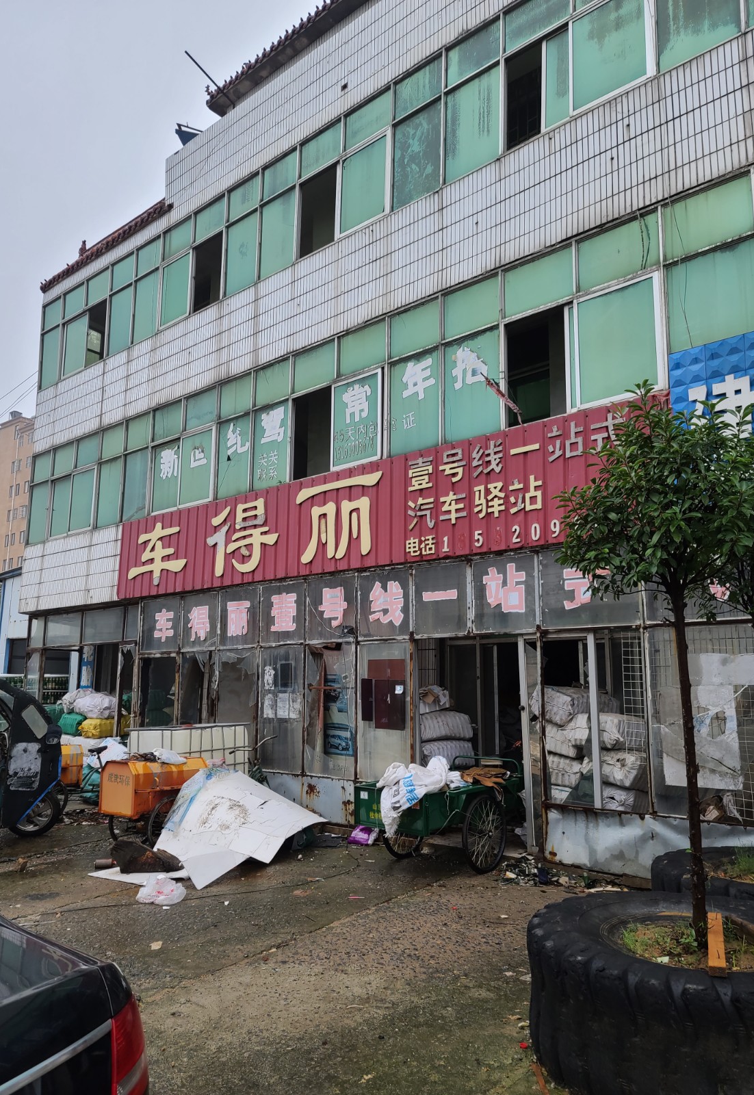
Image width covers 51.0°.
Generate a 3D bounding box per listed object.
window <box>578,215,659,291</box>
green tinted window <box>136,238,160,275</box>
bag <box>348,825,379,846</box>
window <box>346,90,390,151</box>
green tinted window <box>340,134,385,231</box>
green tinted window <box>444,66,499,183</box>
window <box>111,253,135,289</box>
[{"bbox_3d":[2.238,-2.736,7.350,0.787,0.486,0.060,-8,-13,41],"label":"window"},{"bbox_3d":[-3.799,-4.831,13.180,0.652,0.507,0.060,-8,-13,41],"label":"green tinted window"},{"bbox_3d":[-0.140,2.950,8.130,0.260,0.160,0.190,-4,-11,25],"label":"bag"},{"bbox_3d":[-0.128,-5.747,10.662,0.837,0.458,0.080,-8,-13,41],"label":"window"},{"bbox_3d":[-0.194,-4.838,10.559,0.825,1.038,0.080,-8,-13,41],"label":"green tinted window"},{"bbox_3d":[1.057,-4.680,8.789,0.714,1.075,0.090,-9,-13,40],"label":"green tinted window"},{"bbox_3d":[-4.366,-4.737,13.613,0.718,0.405,0.080,-8,-13,41],"label":"window"}]

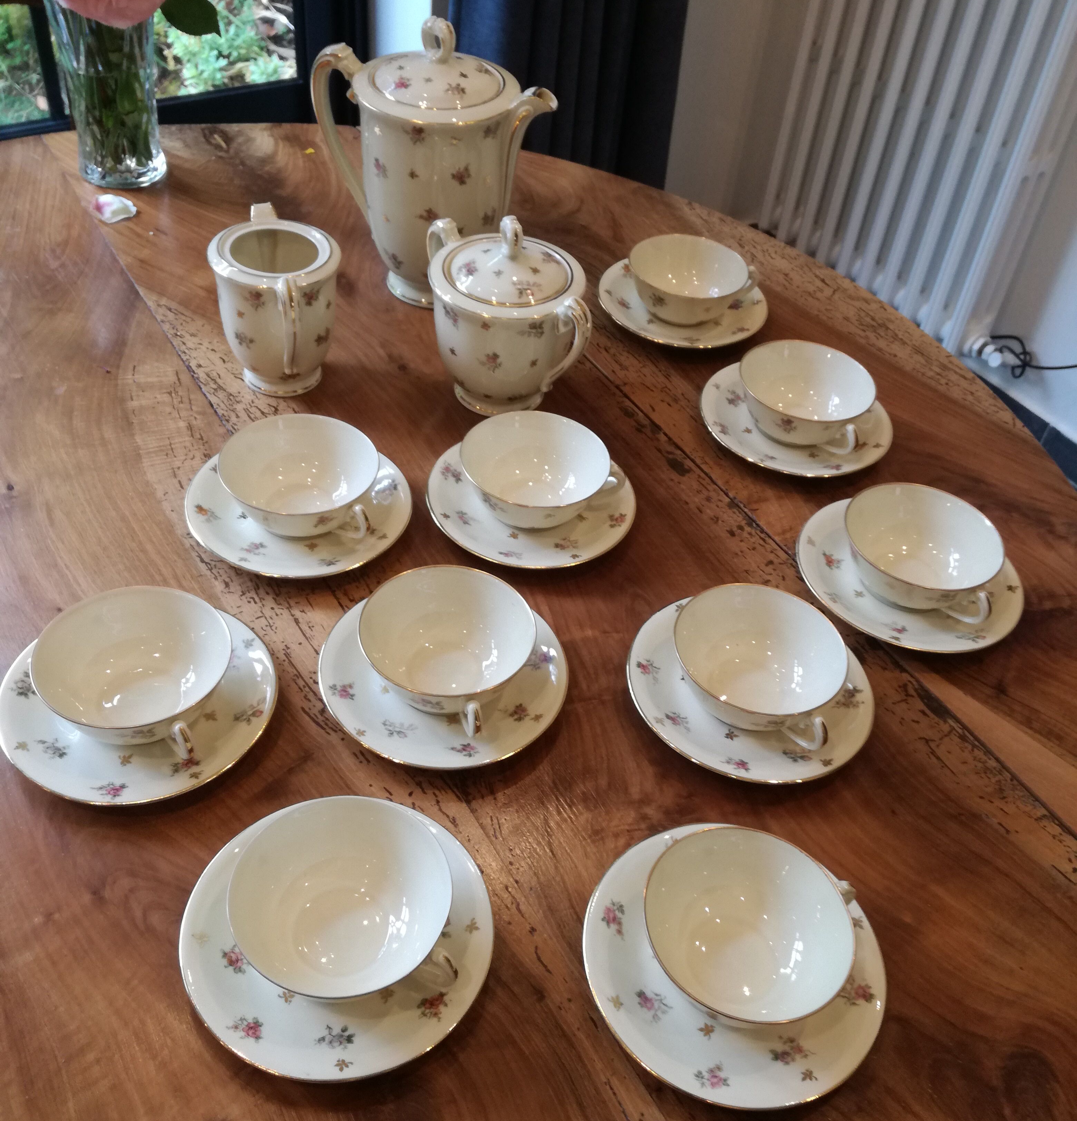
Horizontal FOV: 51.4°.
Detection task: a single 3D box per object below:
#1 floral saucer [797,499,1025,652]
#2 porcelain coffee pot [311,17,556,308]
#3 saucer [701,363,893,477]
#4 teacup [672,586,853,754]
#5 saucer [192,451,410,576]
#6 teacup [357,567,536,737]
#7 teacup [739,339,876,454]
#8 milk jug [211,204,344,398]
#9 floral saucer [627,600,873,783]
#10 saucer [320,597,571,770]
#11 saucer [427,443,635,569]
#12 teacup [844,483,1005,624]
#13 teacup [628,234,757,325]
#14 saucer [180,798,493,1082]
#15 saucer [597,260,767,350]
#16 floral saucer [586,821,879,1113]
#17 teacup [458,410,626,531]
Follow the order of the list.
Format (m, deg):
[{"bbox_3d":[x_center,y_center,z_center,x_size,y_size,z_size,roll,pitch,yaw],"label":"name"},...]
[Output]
[{"bbox_3d":[0.249,0.014,0.762,0.147,0.022,0.147,3,45,-4],"label":"floral saucer"},{"bbox_3d":[-0.084,-0.324,0.909,0.191,0.227,0.136,8,45,1],"label":"porcelain coffee pot"},{"bbox_3d":[0.196,-0.103,0.863,0.146,0.021,0.146,7,44,0],"label":"saucer"},{"bbox_3d":[0.128,0.068,0.651,0.100,0.045,0.111,-22,51,-26],"label":"teacup"},{"bbox_3d":[-0.160,-0.033,0.758,0.147,0.022,0.147,3,45,-4],"label":"saucer"},{"bbox_3d":[-0.051,0.057,0.641,0.100,0.045,0.111,-10,47,-16],"label":"teacup"},{"bbox_3d":[0.204,-0.115,0.856,0.101,0.049,0.116,-20,51,-24],"label":"teacup"},{"bbox_3d":[-0.195,-0.186,0.842,0.092,0.112,0.132,-9,47,-15],"label":"milk jug"},{"bbox_3d":[0.127,0.080,0.682,0.147,0.022,0.147,3,45,-4],"label":"floral saucer"},{"bbox_3d":[-0.055,0.069,0.658,0.146,0.021,0.146,3,44,-3],"label":"saucer"},{"bbox_3d":[-0.005,-0.039,0.783,0.147,0.022,0.147,3,45,-4],"label":"saucer"},{"bbox_3d":[0.249,0.002,0.732,0.100,0.045,0.111,-24,52,-27],"label":"teacup"},{"bbox_3d":[0.133,-0.233,0.963,0.116,0.049,0.101,-7,47,-13],"label":"teacup"},{"bbox_3d":[-0.095,0.181,0.540,0.146,0.021,0.146,3,44,-3],"label":"saucer"},{"bbox_3d":[0.124,-0.216,0.969,0.146,0.021,0.146,3,44,-3],"label":"saucer"},{"bbox_3d":[0.095,0.201,0.559,0.147,0.022,0.147,3,45,-4],"label":"floral saucer"},{"bbox_3d":[0.002,-0.052,0.758,0.111,0.045,0.100,4,44,-3],"label":"teacup"}]

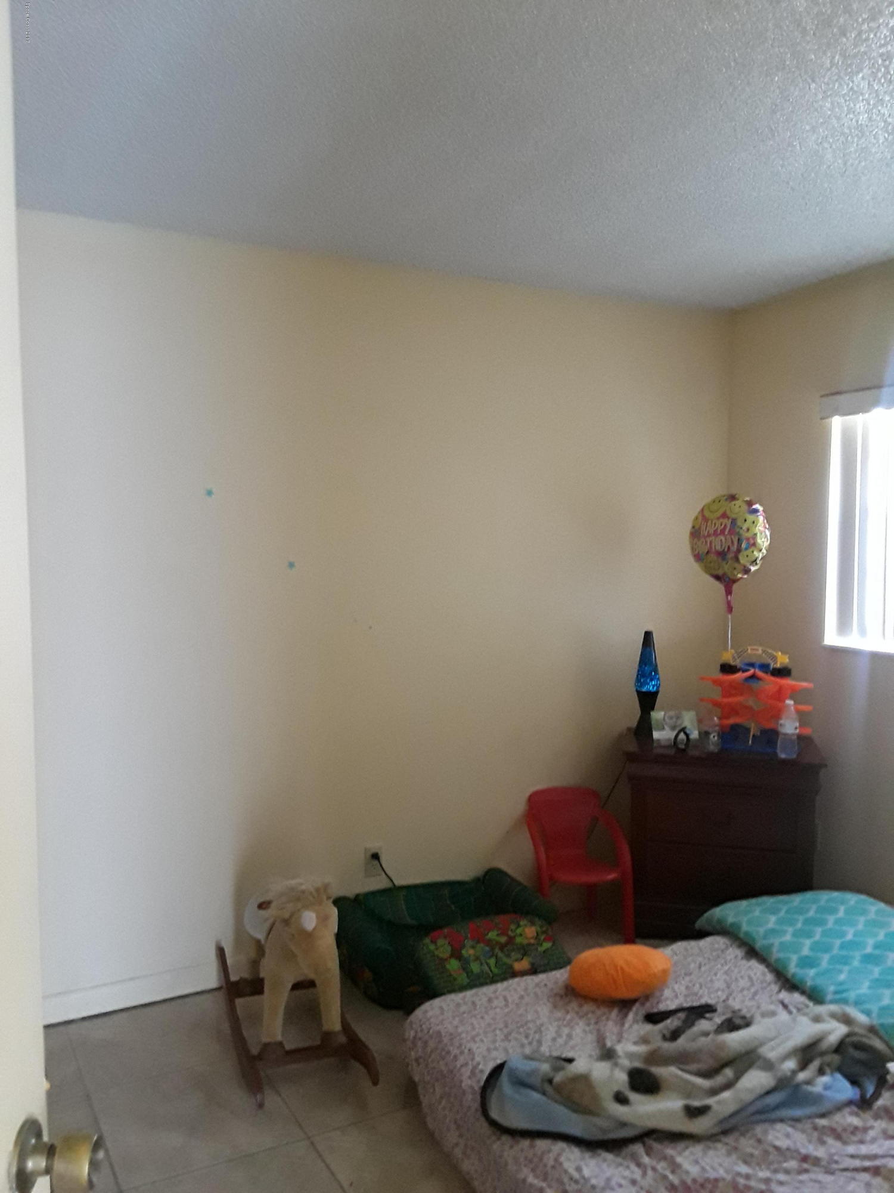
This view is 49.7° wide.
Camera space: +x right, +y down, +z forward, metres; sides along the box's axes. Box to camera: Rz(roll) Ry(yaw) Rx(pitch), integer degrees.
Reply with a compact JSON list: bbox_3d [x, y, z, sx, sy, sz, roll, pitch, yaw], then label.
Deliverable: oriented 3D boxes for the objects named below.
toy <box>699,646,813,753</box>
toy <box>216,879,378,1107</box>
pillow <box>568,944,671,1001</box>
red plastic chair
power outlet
[{"bbox_3d":[1.227,0.389,3.827,0.420,0.385,0.270,1,3,22],"label":"toy"},{"bbox_3d":[-0.469,1.038,2.862,0.320,0.580,0.790,-2,3,-20],"label":"toy"},{"bbox_3d":[0.488,1.062,2.725,0.290,0.125,0.260,0,3,10],"label":"pillow"},{"bbox_3d":[0.480,1.018,3.645,0.355,0.520,0.345,-1,3,-12],"label":"red plastic chair"},{"bbox_3d":[-0.261,0.961,3.475,0.070,0.115,0.015,-2,3,-28],"label":"power outlet"}]

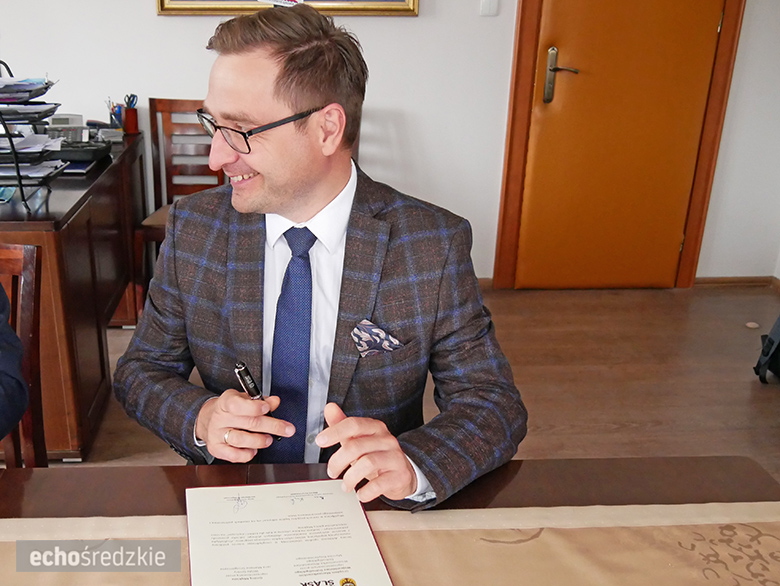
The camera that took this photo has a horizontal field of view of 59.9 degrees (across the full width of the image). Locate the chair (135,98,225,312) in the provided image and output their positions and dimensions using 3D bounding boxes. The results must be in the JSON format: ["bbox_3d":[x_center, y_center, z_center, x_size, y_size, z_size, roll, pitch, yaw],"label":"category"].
[{"bbox_3d":[-0.850,-0.351,2.987,0.440,0.950,0.480,0,21,-5],"label":"chair"}]

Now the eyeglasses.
[{"bbox_3d":[-0.161,-0.231,0.891,0.142,0.045,0.141,-29,39,-29],"label":"eyeglasses"}]

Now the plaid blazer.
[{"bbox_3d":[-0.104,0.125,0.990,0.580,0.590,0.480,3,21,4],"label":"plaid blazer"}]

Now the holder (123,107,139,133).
[{"bbox_3d":[-1.175,-0.777,3.060,0.062,0.105,0.062,0,21,-5],"label":"holder"}]

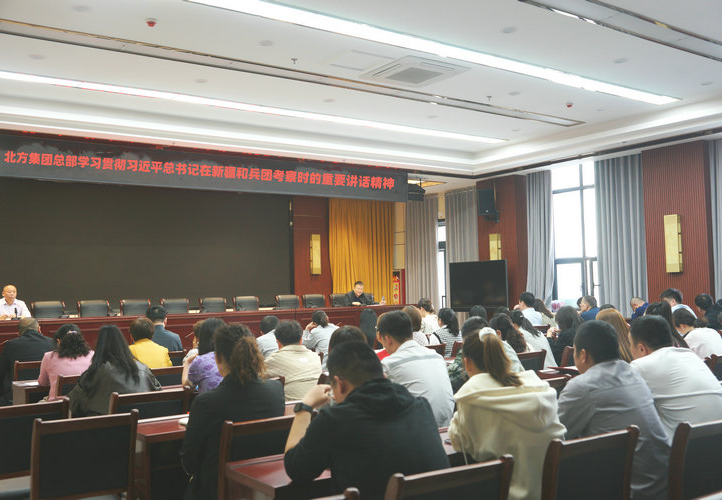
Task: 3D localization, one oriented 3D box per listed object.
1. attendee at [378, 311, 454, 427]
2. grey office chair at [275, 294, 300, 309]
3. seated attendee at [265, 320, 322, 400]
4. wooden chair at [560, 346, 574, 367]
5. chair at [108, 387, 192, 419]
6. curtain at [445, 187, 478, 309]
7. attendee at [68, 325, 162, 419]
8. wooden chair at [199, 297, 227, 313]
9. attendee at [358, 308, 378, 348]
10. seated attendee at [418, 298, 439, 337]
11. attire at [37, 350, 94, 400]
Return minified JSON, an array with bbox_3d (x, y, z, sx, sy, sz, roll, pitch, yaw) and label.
[{"bbox_3d":[0.294,1.064,4.413,0.540,1.360,0.820,1,-3,-35],"label":"attendee"},{"bbox_3d":[-1.140,1.278,12.577,0.560,1.000,0.600,1,-3,-34],"label":"grey office chair"},{"bbox_3d":[-0.525,1.116,5.099,0.520,1.260,0.750,1,-3,-36],"label":"seated attendee"},{"bbox_3d":[1.894,1.363,6.803,0.460,0.950,0.540,1,-3,-35],"label":"wooden chair"},{"bbox_3d":[-1.329,1.286,4.356,0.460,0.940,0.540,1,-3,-34],"label":"chair"},{"bbox_3d":[1.954,0.481,14.240,0.200,3.385,0.957,1,-3,-34],"label":"curtain"},{"bbox_3d":[-1.531,1.128,4.515,0.540,1.310,0.800,1,-3,-35],"label":"attendee"},{"bbox_3d":[-2.098,1.186,10.821,0.530,1.000,0.600,1,-3,-36],"label":"wooden chair"},{"bbox_3d":[0.069,1.328,8.641,0.460,1.270,0.750,1,-3,-35],"label":"attendee"},{"bbox_3d":[0.765,1.287,9.112,0.460,1.350,0.750,1,-3,-35],"label":"seated attendee"},{"bbox_3d":[-2.103,0.998,5.206,0.460,0.600,0.450,1,-3,-36],"label":"attire"}]

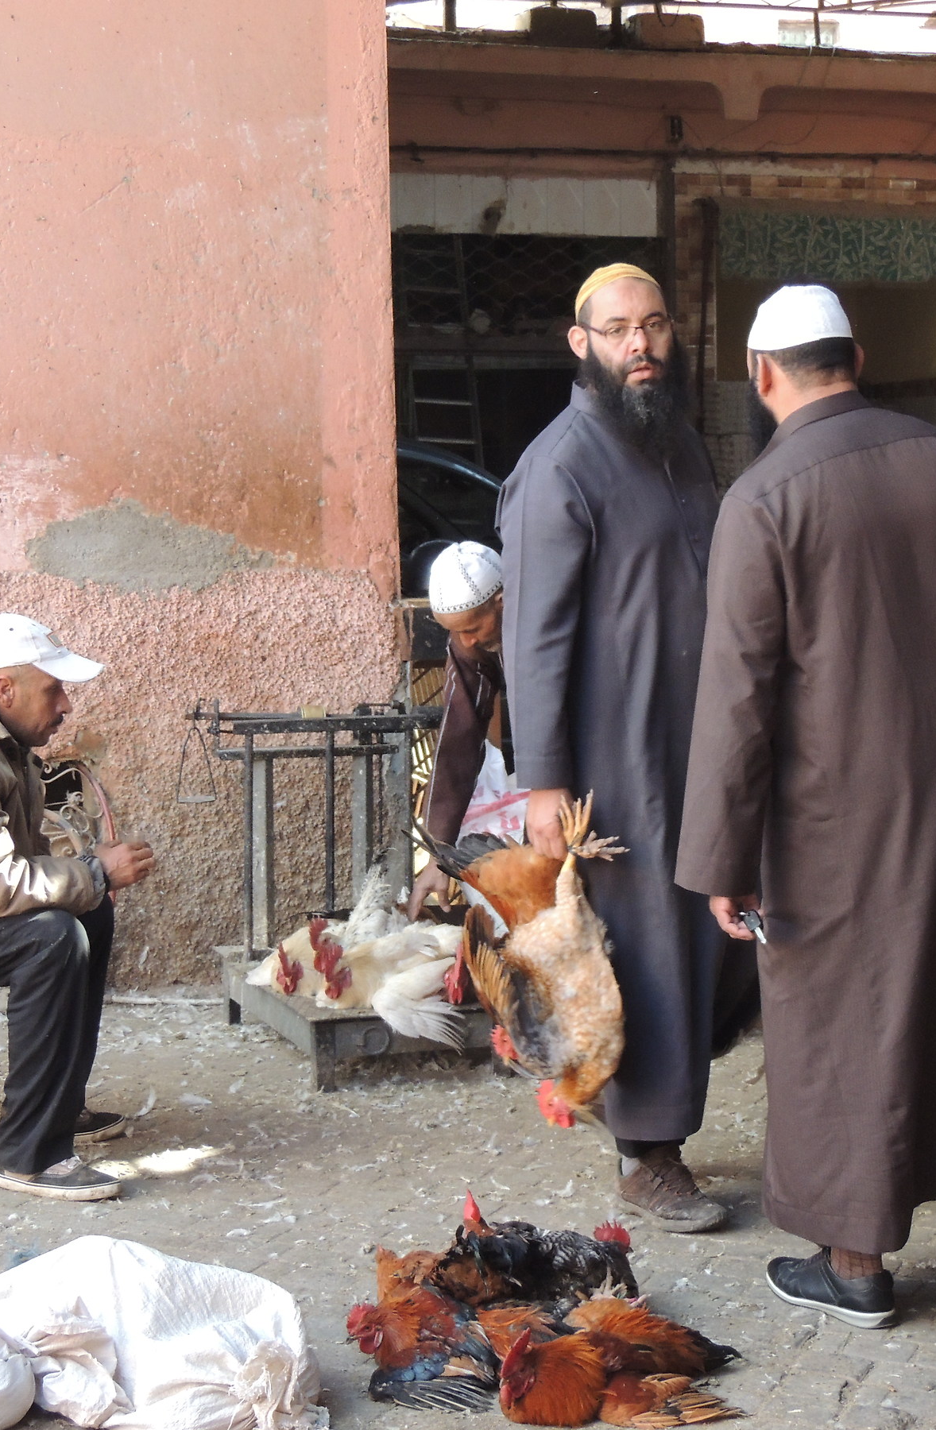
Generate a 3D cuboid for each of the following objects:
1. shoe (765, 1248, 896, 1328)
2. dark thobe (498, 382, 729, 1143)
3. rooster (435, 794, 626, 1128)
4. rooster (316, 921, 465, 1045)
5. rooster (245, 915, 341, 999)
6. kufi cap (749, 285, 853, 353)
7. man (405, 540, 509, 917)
[{"bbox_3d":[0.606,0.940,4.641,0.105,0.105,0.280,-3,5,-41],"label":"shoe"},{"bbox_3d":[0.287,0.082,5.278,0.380,1.430,0.530,3,5,40],"label":"dark thobe"},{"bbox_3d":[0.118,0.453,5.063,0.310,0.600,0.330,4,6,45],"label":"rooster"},{"bbox_3d":[-0.165,0.637,6.809,0.380,0.240,0.270,-3,5,-35],"label":"rooster"},{"bbox_3d":[-0.400,0.597,6.946,0.240,0.190,0.380,3,5,33],"label":"rooster"},{"bbox_3d":[0.575,-0.689,4.781,0.170,0.105,0.190,-7,5,-24],"label":"kufi cap"},{"bbox_3d":[0.250,0.177,7.255,0.780,1.280,0.600,-4,6,-41],"label":"man"}]

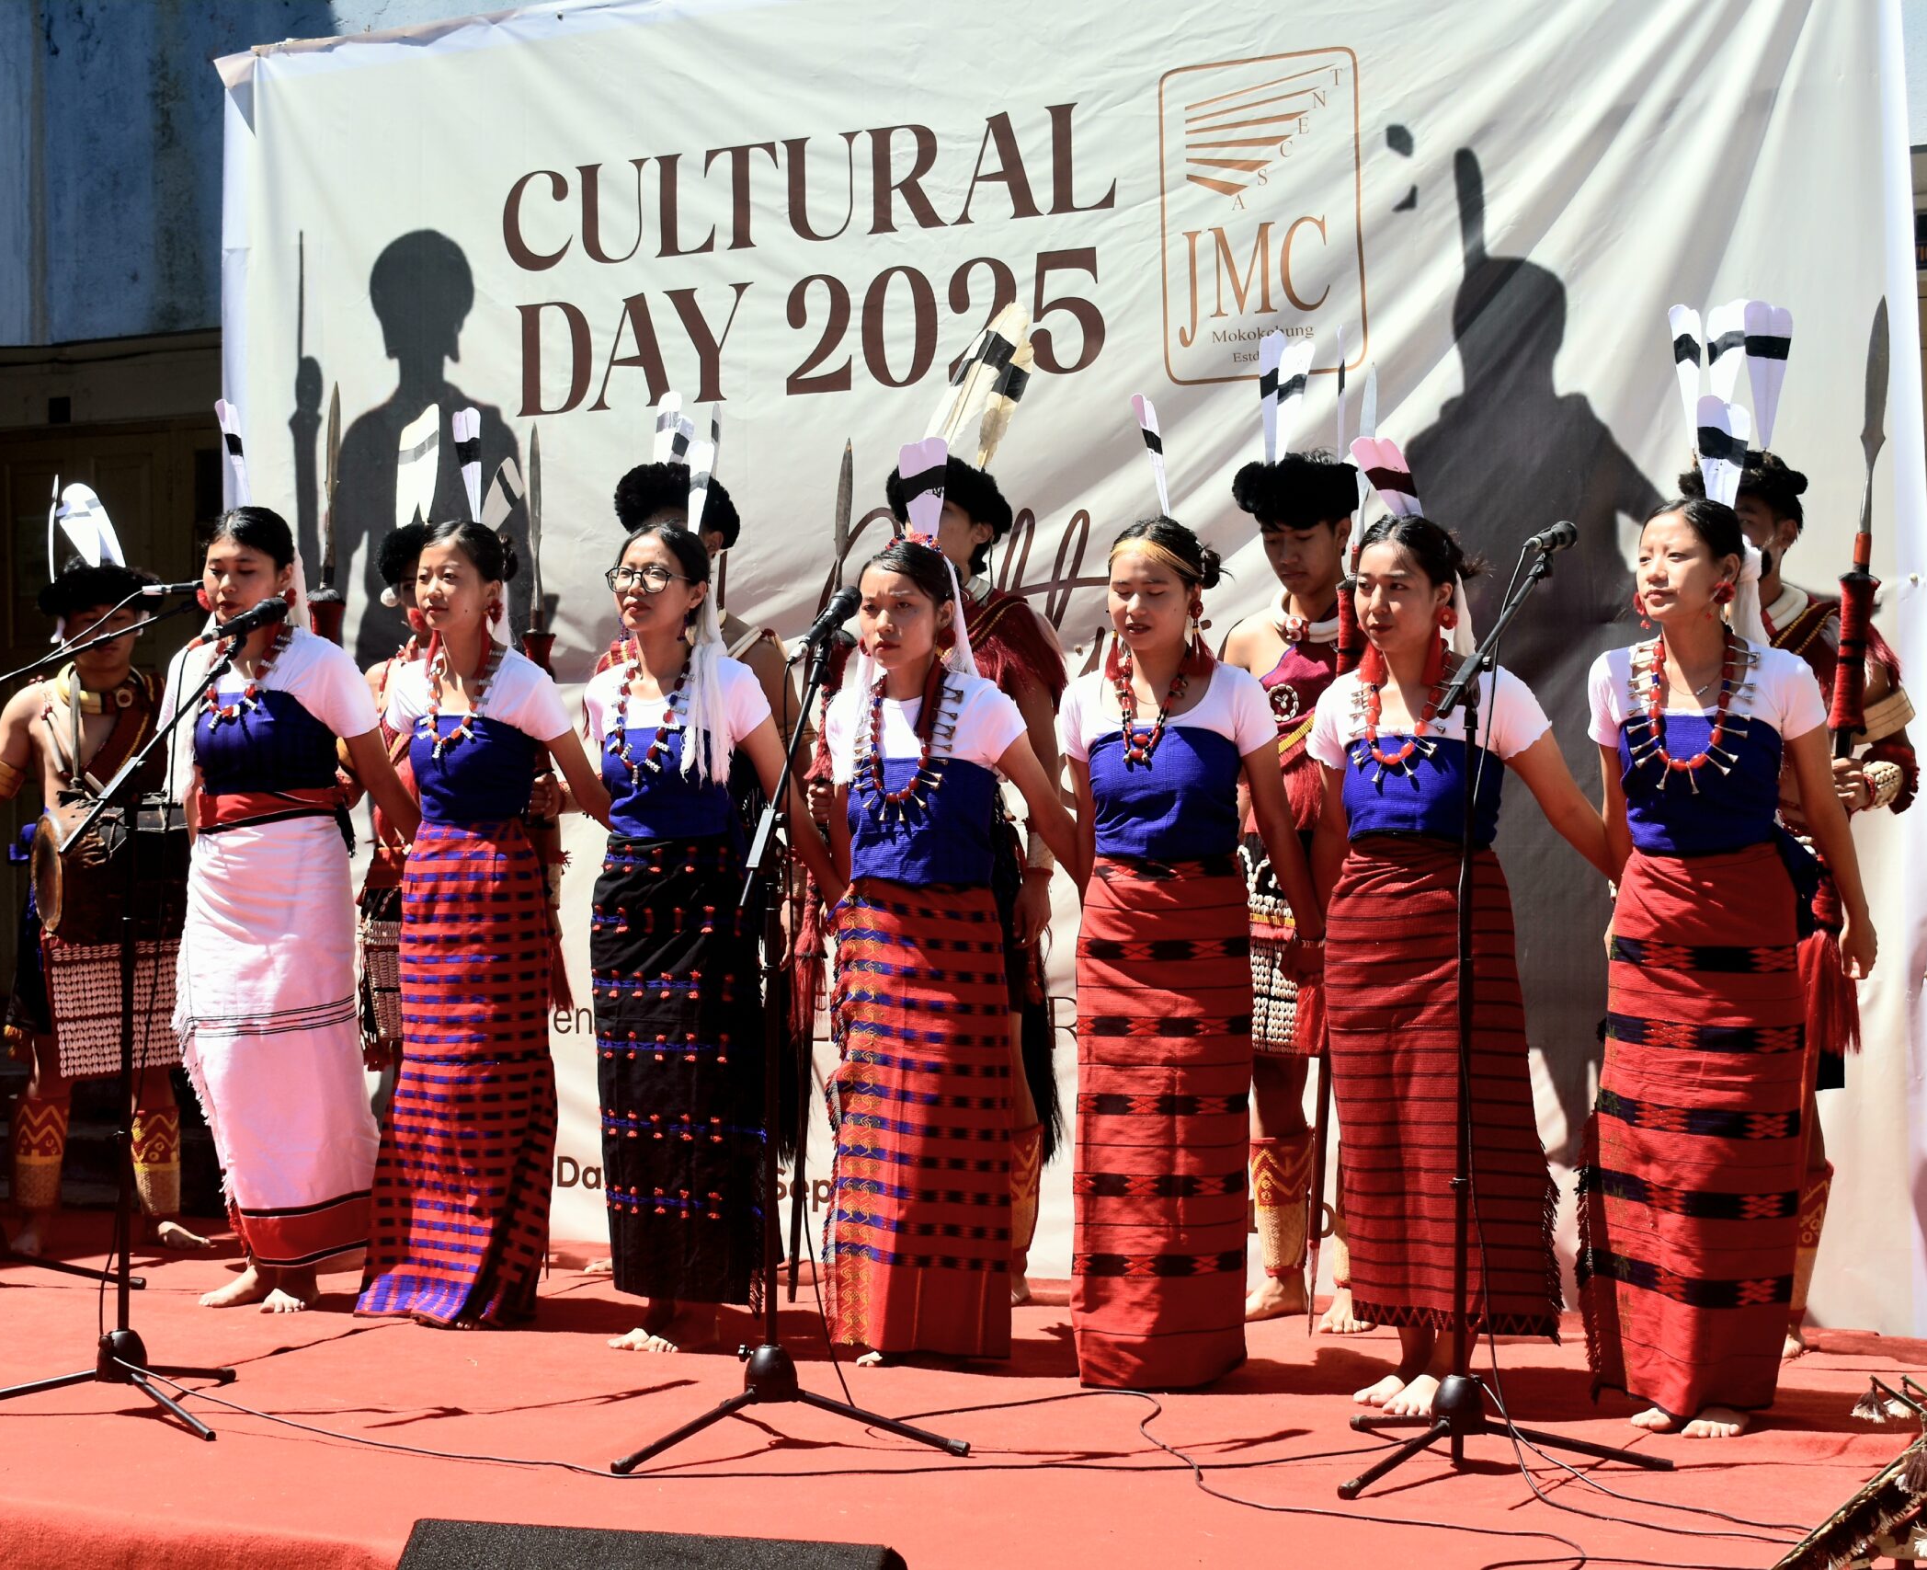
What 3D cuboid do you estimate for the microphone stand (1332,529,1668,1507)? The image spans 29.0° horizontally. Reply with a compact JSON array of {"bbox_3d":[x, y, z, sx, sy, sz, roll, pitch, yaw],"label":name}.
[{"bbox_3d":[0.836,0.338,6.080,0.580,1.500,0.660,0,1,22],"label":"microphone stand"}]

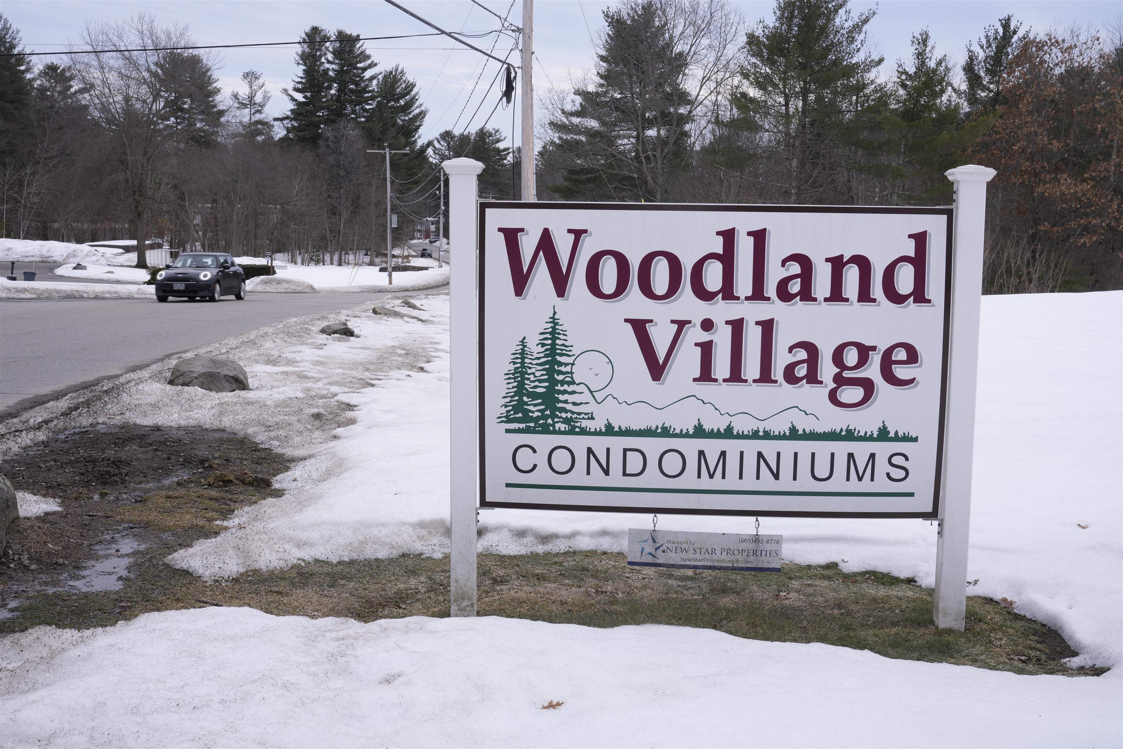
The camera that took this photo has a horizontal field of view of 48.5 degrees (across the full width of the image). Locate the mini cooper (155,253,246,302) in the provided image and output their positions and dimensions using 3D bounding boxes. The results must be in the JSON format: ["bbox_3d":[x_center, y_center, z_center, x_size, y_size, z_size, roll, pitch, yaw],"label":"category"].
[{"bbox_3d":[-10.520,-2.855,36.550,1.740,1.420,3.950,1,4,1],"label":"mini cooper"}]

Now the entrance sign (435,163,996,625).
[{"bbox_3d":[0.584,0.087,4.944,2.100,1.840,0.170,1,7,3],"label":"entrance sign"}]

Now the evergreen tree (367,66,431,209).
[{"bbox_3d":[-14.689,-18.821,112.011,6.600,17.573,6.600,1,7,0],"label":"evergreen tree"}]

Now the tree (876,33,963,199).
[{"bbox_3d":[18.383,-10.828,64.011,4.900,13.461,4.900,1,7,0],"label":"tree"}]

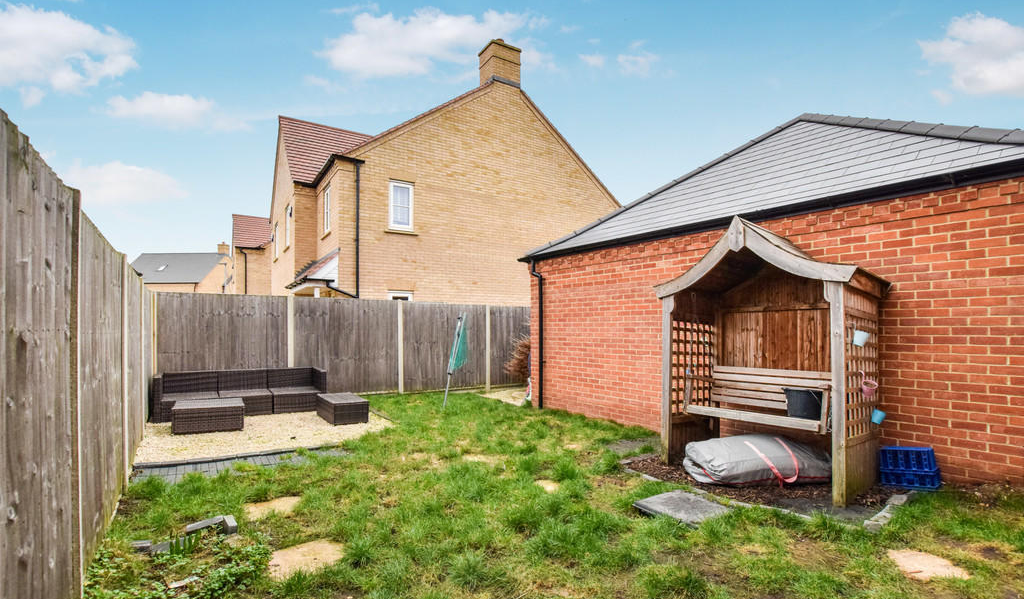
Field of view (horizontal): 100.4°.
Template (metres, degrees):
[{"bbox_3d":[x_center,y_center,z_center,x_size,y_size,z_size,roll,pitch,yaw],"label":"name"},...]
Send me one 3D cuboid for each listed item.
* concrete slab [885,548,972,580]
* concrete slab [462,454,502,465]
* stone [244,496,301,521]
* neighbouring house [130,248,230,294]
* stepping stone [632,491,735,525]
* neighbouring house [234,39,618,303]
[{"bbox_3d":[2.240,1.455,2.300,0.320,0.045,0.370,-1,-3,22],"label":"concrete slab"},{"bbox_3d":[-0.285,1.610,4.250,0.420,0.045,0.310,0,-3,8],"label":"concrete slab"},{"bbox_3d":[-1.680,1.480,2.980,0.380,0.045,0.380,1,-3,-26],"label":"stone"},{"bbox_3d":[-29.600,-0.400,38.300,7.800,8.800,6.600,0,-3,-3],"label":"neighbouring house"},{"bbox_3d":[1.200,1.462,2.970,0.460,0.050,0.470,2,-3,-38],"label":"stepping stone"},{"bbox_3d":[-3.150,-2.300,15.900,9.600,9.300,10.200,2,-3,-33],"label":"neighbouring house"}]

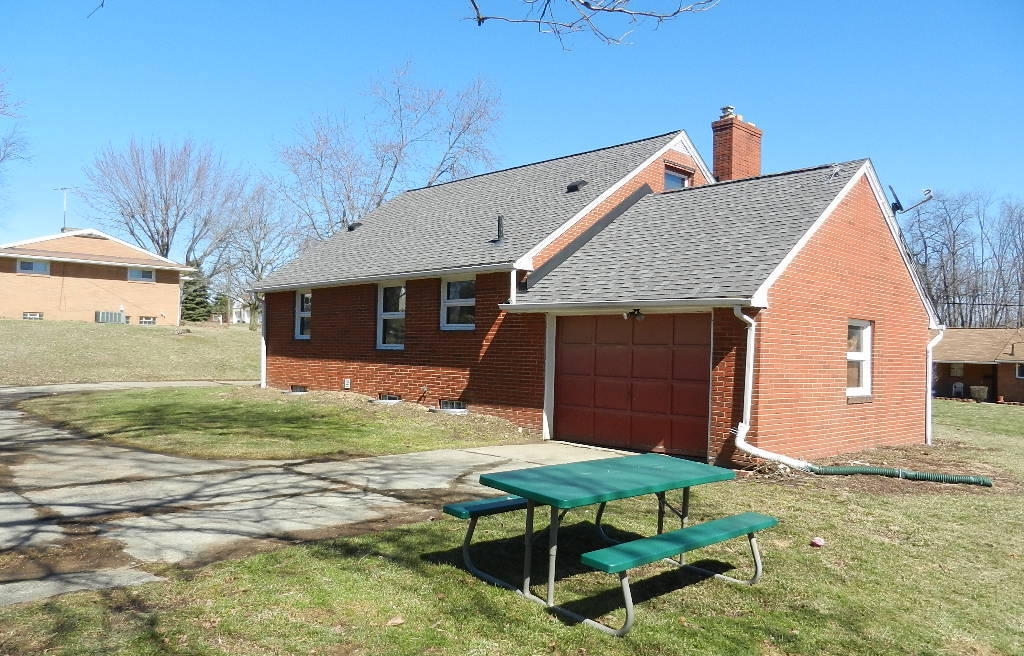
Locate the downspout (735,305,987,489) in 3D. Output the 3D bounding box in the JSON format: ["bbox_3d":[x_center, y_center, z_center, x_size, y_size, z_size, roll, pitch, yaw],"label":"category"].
[{"bbox_3d":[4.269,0.817,9.187,3.050,2.180,0.400,1,-2,16],"label":"downspout"}]

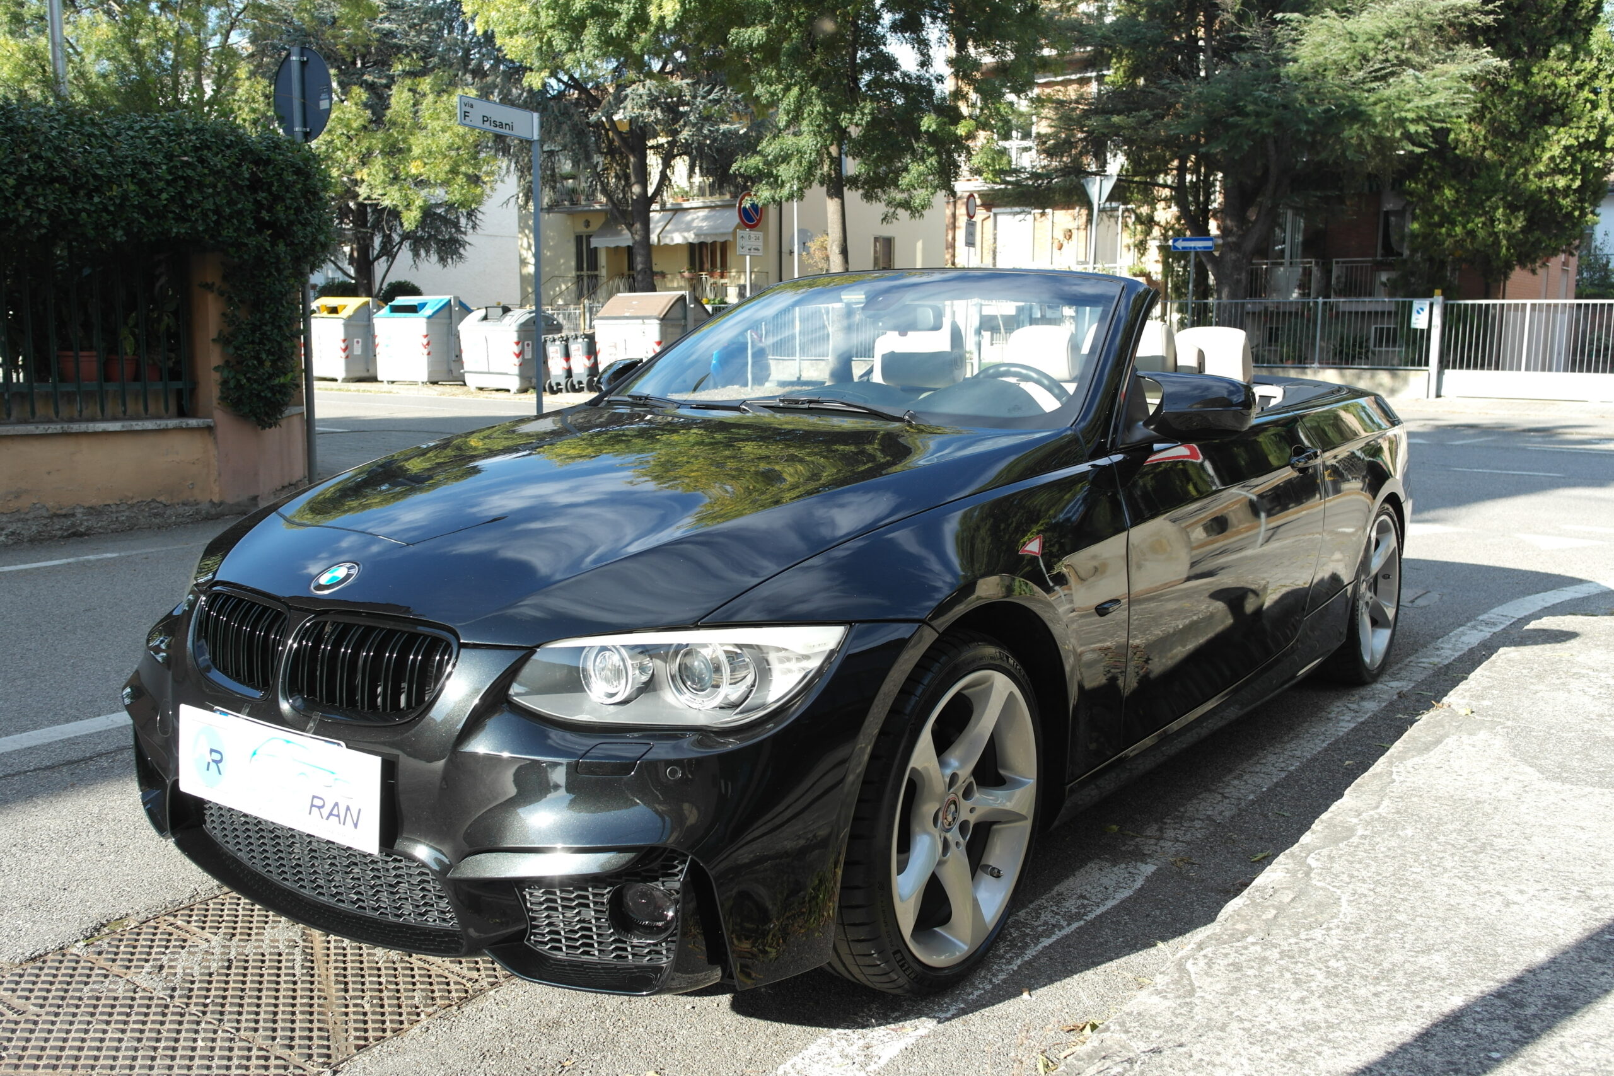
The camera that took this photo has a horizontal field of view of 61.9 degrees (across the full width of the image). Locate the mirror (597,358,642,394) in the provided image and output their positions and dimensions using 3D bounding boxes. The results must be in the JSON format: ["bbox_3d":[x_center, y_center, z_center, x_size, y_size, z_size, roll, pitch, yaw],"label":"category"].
[{"bbox_3d":[-0.554,-0.454,4.019,0.240,0.155,0.140,6,10,36],"label":"mirror"}]

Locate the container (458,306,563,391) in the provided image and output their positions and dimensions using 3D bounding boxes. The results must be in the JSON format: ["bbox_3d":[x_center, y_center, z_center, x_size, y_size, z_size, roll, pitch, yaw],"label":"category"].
[{"bbox_3d":[-5.510,-3.532,25.136,1.342,1.539,1.392,5,9,23],"label":"container"}]

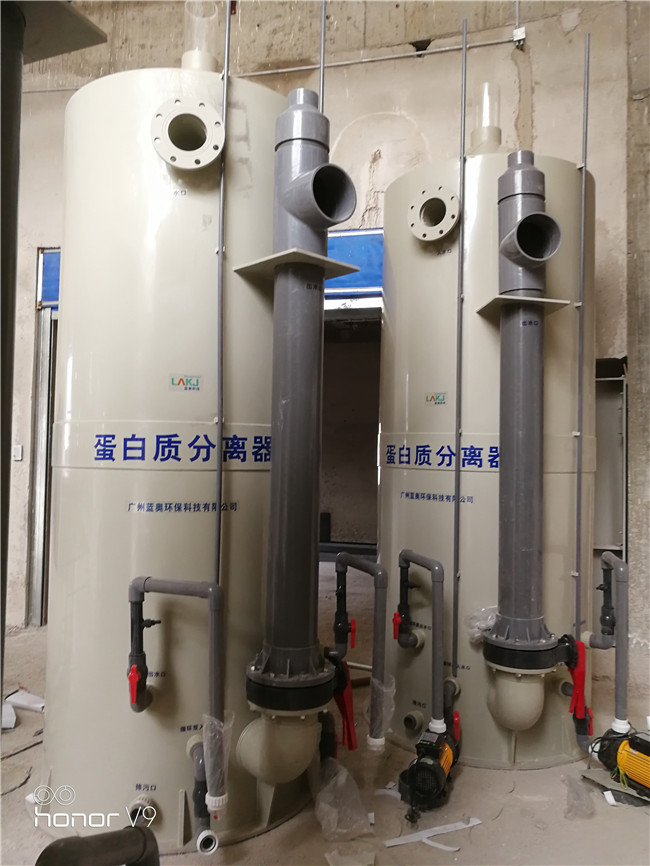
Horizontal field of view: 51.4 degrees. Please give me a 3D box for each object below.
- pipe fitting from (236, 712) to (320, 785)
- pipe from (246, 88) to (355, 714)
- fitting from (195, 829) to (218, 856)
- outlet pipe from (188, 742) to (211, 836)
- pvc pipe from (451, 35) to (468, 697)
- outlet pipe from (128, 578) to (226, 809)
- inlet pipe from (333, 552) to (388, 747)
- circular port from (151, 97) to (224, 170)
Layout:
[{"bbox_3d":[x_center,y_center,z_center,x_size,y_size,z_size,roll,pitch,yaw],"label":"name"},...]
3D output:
[{"bbox_3d":[-0.162,1.180,2.632,0.235,0.326,0.328,3,-2,-41],"label":"pipe fitting"},{"bbox_3d":[-0.092,-0.173,2.622,0.353,2.380,0.382,3,-2,-41],"label":"pipe"},{"bbox_3d":[-0.417,1.448,2.389,0.081,0.083,0.059,2,-2,-22],"label":"fitting"},{"bbox_3d":[-0.459,1.302,2.491,0.083,0.324,0.118,2,-2,-15],"label":"outlet pipe"},{"bbox_3d":[0.679,-0.450,3.386,0.022,3.317,0.022,0,-2,24],"label":"pvc pipe"},{"bbox_3d":[-0.536,0.926,2.469,0.420,0.799,0.172,1,-2,19],"label":"outlet pipe"},{"bbox_3d":[0.123,0.948,3.051,0.157,0.782,0.460,2,-2,-29],"label":"inlet pipe"},{"bbox_3d":[-0.524,-1.135,2.613,0.281,0.281,0.127,1,-2,-8],"label":"circular port"}]

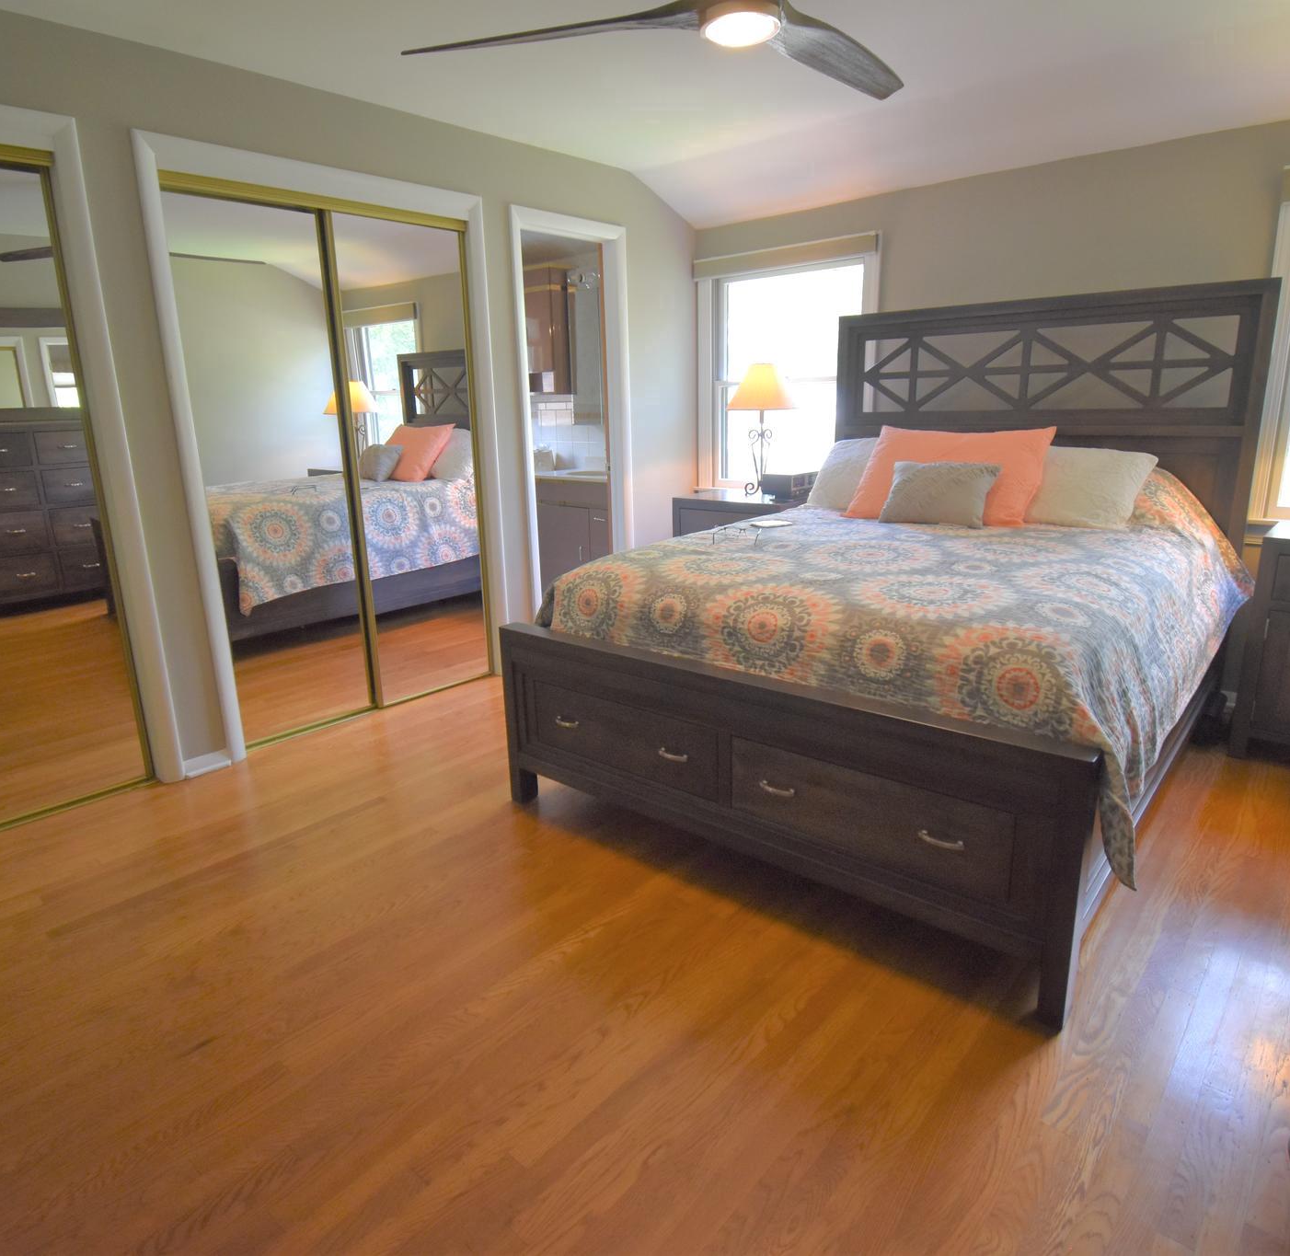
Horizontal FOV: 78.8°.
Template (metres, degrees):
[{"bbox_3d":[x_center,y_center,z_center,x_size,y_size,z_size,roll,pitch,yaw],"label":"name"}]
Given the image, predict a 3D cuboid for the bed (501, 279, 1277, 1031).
[{"bbox_3d":[0.904,-0.344,2.680,1.710,1.630,2.235,11,19,40],"label":"bed"}]

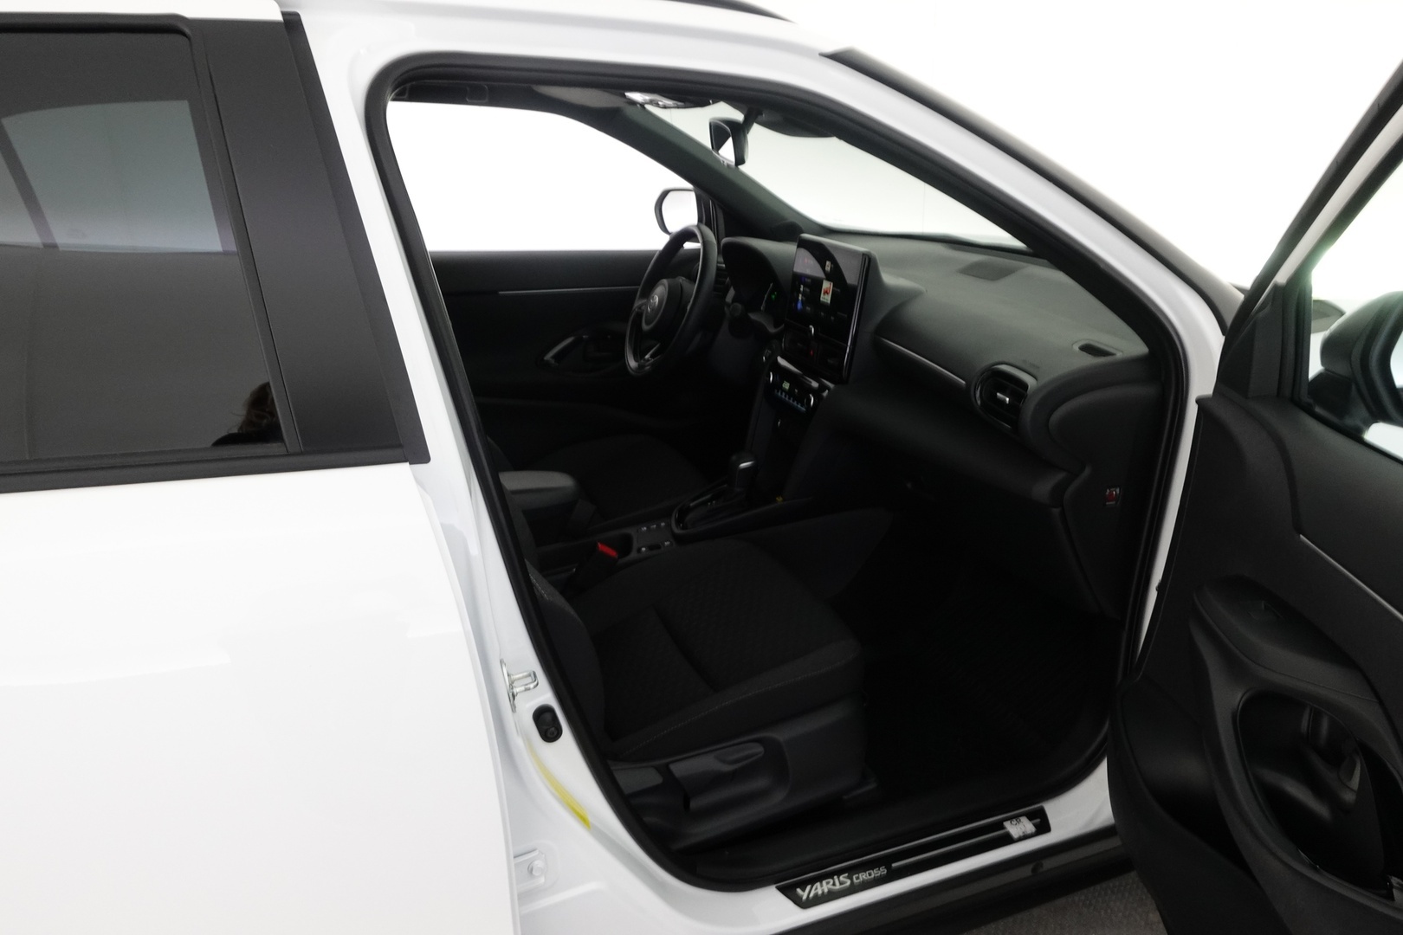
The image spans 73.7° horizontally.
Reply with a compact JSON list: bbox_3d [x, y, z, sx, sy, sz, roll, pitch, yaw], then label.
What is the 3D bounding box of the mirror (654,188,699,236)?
[{"bbox_3d":[-0.024,-0.700,2.599,0.125,0.150,0.210,-12,25,-33],"label":"mirror"}]

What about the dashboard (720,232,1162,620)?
[{"bbox_3d":[0.473,-0.197,1.968,0.630,0.490,1.400,-7,23,-22],"label":"dashboard"}]

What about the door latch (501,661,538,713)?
[{"bbox_3d":[-0.184,0.218,0.937,0.037,0.053,0.035,-7,23,-22],"label":"door latch"}]

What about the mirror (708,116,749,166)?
[{"bbox_3d":[0.045,-0.566,1.626,0.037,0.068,0.230,-8,22,-4],"label":"mirror"}]

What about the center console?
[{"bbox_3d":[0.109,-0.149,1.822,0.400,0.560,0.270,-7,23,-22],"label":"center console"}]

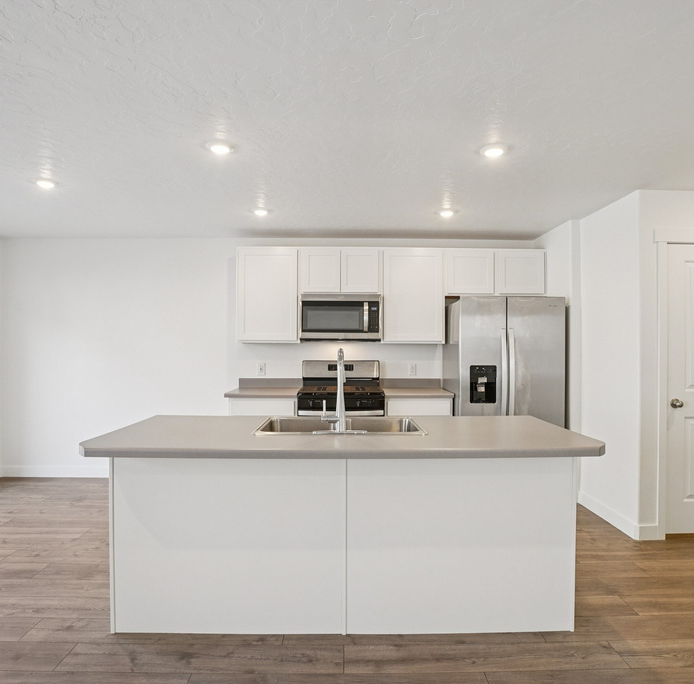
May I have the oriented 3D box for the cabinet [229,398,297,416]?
[{"bbox_3d":[-0.752,0.931,4.258,0.608,0.876,0.620,0,-1,0],"label":"cabinet"}]

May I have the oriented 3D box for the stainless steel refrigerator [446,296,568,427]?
[{"bbox_3d":[1.365,0.501,4.157,0.874,1.745,0.820,0,-1,0],"label":"stainless steel refrigerator"}]

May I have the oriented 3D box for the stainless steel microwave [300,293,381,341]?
[{"bbox_3d":[-0.055,-0.226,4.420,0.757,0.432,0.390,0,0,0],"label":"stainless steel microwave"}]

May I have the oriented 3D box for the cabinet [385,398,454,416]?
[{"bbox_3d":[0.634,0.931,4.305,0.600,0.878,0.610,0,0,0],"label":"cabinet"}]

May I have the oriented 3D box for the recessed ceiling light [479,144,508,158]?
[{"bbox_3d":[0.821,-1.077,2.559,0.158,0.020,0.158,0,-1,0],"label":"recessed ceiling light"}]

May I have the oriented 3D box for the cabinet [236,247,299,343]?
[{"bbox_3d":[-0.739,-0.443,4.450,0.600,0.913,0.330,0,0,0],"label":"cabinet"}]

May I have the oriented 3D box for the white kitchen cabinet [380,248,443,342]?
[{"bbox_3d":[0.628,-0.434,4.450,0.600,0.913,0.330,0,0,0],"label":"white kitchen cabinet"}]

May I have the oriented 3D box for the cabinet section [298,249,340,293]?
[{"bbox_3d":[-0.252,-0.669,4.461,0.388,0.455,0.324,0,0,-1],"label":"cabinet section"}]

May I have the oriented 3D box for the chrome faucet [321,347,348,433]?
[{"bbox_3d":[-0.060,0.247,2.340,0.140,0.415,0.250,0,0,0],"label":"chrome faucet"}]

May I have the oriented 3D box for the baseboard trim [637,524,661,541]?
[{"bbox_3d":[2.052,1.313,3.103,0.175,0.100,0.018,0,-1,0],"label":"baseboard trim"}]

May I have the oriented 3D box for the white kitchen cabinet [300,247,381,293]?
[{"bbox_3d":[-0.068,-0.680,4.448,0.768,0.447,0.320,0,-1,0],"label":"white kitchen cabinet"}]

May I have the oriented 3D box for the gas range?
[{"bbox_3d":[-0.050,0.778,4.250,0.760,1.182,0.700,0,0,0],"label":"gas range"}]

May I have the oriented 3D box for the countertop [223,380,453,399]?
[{"bbox_3d":[-0.064,0.432,4.300,2.010,0.125,0.635,0,0,0],"label":"countertop"}]

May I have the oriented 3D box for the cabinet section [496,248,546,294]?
[{"bbox_3d":[1.669,-0.660,4.493,0.484,0.455,0.324,0,0,-1],"label":"cabinet section"}]

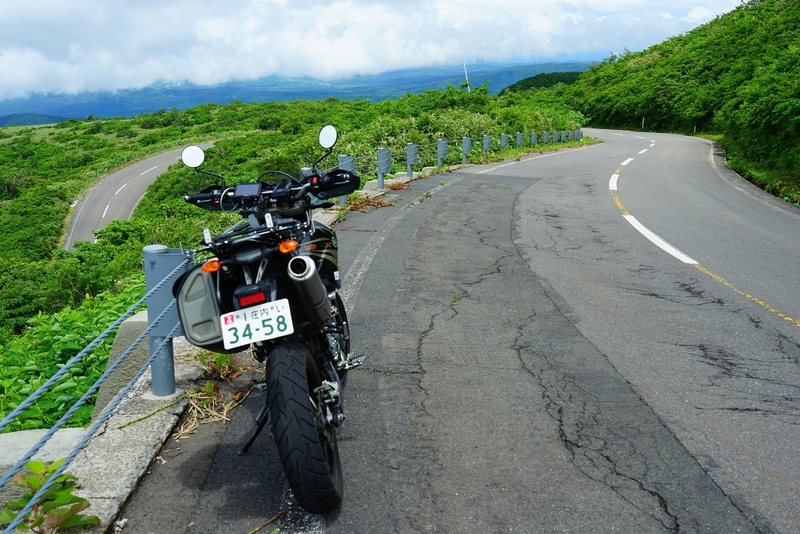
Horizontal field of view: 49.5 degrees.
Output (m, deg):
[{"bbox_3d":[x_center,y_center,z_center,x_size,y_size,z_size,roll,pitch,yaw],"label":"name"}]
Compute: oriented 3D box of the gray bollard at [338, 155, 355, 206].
[{"bbox_3d":[-0.808,-1.303,13.150,0.225,0.765,0.118,2,12,8],"label":"gray bollard"}]

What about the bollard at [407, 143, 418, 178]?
[{"bbox_3d":[0.280,-2.346,19.100,0.225,0.765,0.118,3,12,13],"label":"bollard"}]

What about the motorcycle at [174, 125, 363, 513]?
[{"bbox_3d":[-0.484,0.115,3.779,0.821,1.413,2.080,-13,11,1],"label":"motorcycle"}]

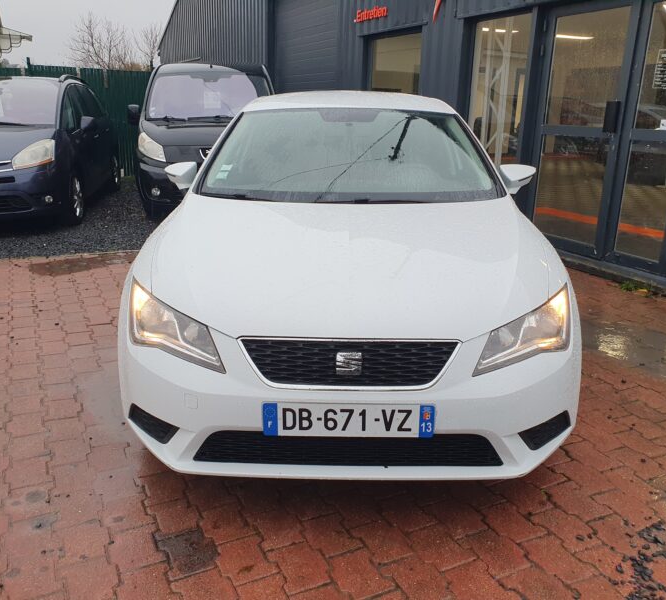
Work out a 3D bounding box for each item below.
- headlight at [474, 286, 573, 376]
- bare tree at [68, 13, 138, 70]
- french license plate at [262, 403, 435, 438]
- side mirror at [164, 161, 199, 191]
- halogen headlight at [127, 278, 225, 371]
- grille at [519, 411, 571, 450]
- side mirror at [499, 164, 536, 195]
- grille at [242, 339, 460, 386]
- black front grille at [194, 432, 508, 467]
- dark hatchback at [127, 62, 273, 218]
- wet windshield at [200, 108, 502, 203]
[{"bbox_3d":[0.661,0.096,2.056,0.427,0.200,0.410,1,18,1],"label":"headlight"},{"bbox_3d":[-8.861,-8.728,23.719,2.679,4.775,2.679,1,18,0],"label":"bare tree"},{"bbox_3d":[0.050,0.360,1.827,0.520,0.110,0.020,1,18,1],"label":"french license plate"},{"bbox_3d":[-0.789,-0.667,3.200,0.195,0.155,0.170,1,18,1],"label":"side mirror"},{"bbox_3d":[-0.541,0.070,2.074,0.427,0.200,0.410,1,18,1],"label":"halogen headlight"},{"bbox_3d":[0.727,0.453,2.057,0.220,0.090,0.140,1,18,1],"label":"grille"},{"bbox_3d":[0.975,-0.629,3.173,0.195,0.155,0.170,1,18,1],"label":"side mirror"},{"bbox_3d":[0.054,0.181,1.829,0.676,0.135,0.100,1,18,1],"label":"grille"},{"bbox_3d":[0.049,0.466,1.908,0.980,0.125,0.100,1,18,1],"label":"black front grille"},{"bbox_3d":[-1.919,-2.693,9.619,1.900,1.940,4.800,-2,18,-9],"label":"dark hatchback"},{"bbox_3d":[0.091,-0.743,2.965,1.470,0.120,0.880,1,48,1],"label":"wet windshield"}]

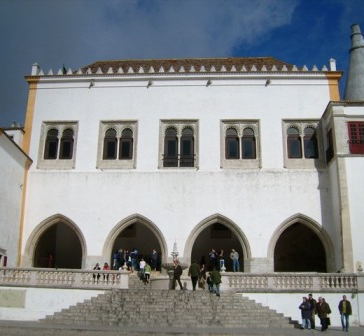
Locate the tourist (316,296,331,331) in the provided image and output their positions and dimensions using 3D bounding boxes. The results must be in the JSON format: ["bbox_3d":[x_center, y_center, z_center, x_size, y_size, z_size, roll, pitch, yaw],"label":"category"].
[{"bbox_3d":[7.111,7.346,22.829,0.660,1.650,0.480,-5,-17,21],"label":"tourist"}]

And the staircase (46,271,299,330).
[{"bbox_3d":[-0.512,7.444,26.267,13.700,3.000,6.000,0,-16,4],"label":"staircase"}]

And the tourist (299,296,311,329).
[{"bbox_3d":[6.495,7.599,23.739,0.620,1.630,0.420,-5,-17,21],"label":"tourist"}]

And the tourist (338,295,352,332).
[{"bbox_3d":[8.373,7.467,23.200,0.600,1.806,0.380,1,-15,2],"label":"tourist"}]

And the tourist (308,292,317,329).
[{"bbox_3d":[6.753,7.482,23.627,0.520,1.740,0.380,-7,-17,26],"label":"tourist"}]

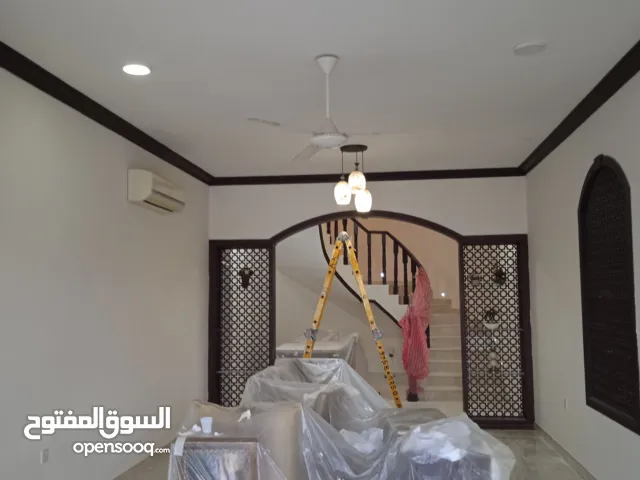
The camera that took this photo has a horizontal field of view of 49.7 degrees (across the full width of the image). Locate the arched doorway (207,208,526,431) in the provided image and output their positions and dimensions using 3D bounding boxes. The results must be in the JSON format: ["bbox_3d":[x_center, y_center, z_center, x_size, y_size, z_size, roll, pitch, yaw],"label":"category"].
[{"bbox_3d":[0.564,0.966,8.504,3.923,2.650,0.220,-1,-5,6],"label":"arched doorway"}]

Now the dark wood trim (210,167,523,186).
[{"bbox_3d":[0.532,-0.775,8.521,3.923,0.092,0.097,-1,-5,6],"label":"dark wood trim"}]

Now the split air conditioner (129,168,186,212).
[{"bbox_3d":[-1.540,-0.452,6.595,0.226,0.285,0.964,-1,-5,6],"label":"split air conditioner"}]

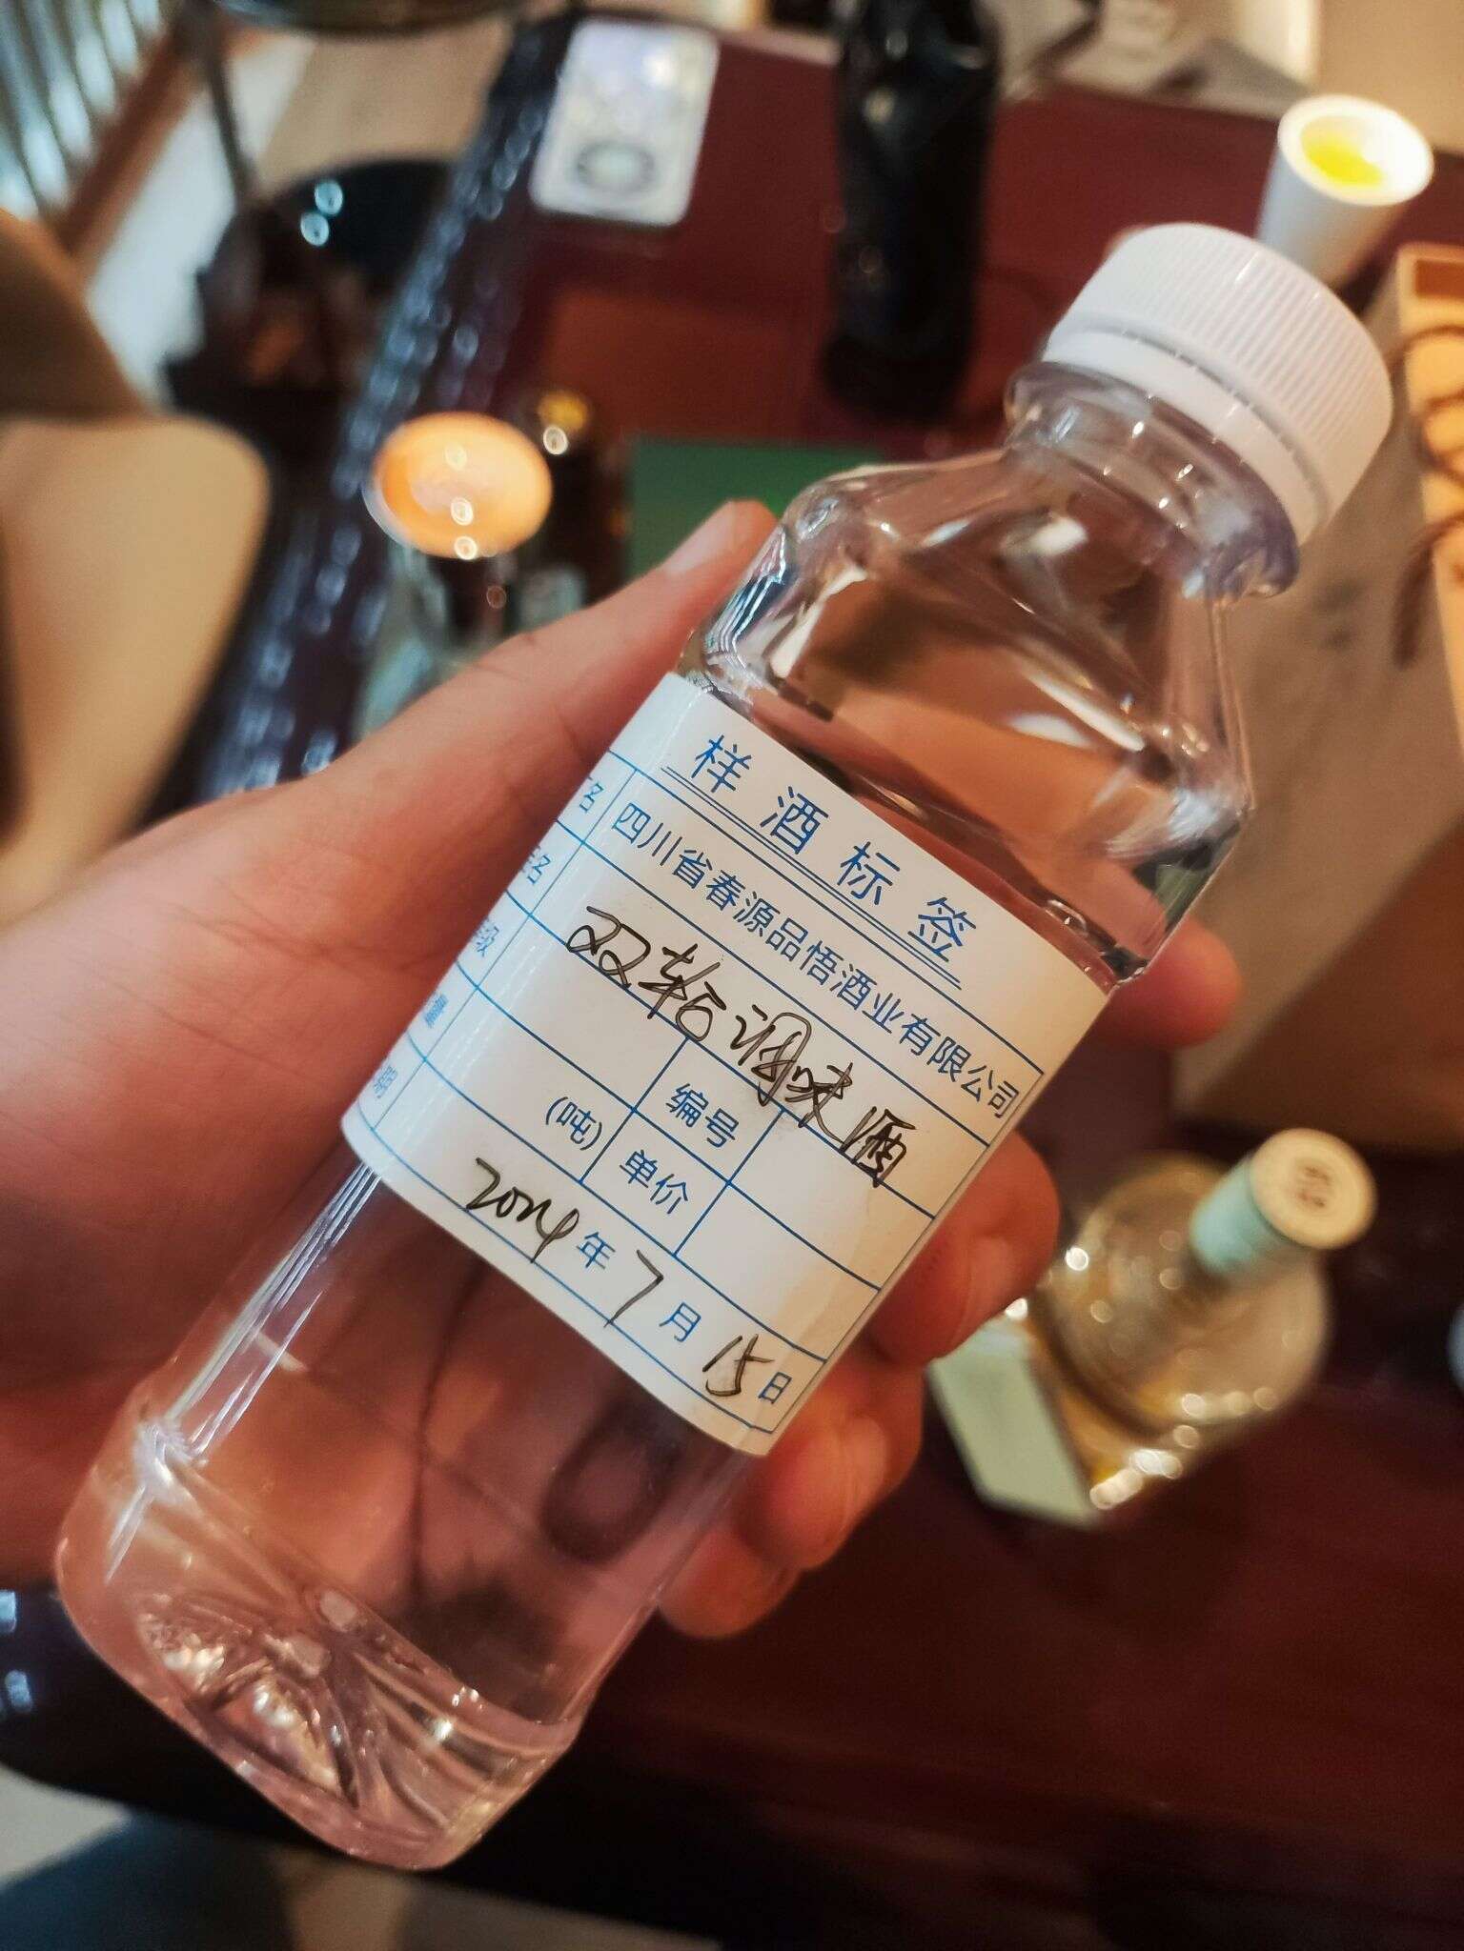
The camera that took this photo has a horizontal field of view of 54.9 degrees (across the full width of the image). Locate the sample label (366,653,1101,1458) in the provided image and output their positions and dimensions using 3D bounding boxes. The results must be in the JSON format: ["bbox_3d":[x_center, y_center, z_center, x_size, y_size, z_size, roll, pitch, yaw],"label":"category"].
[{"bbox_3d":[-0.001,0.007,0.129,0.048,0.012,0.049,37,93,0],"label":"sample label"}]

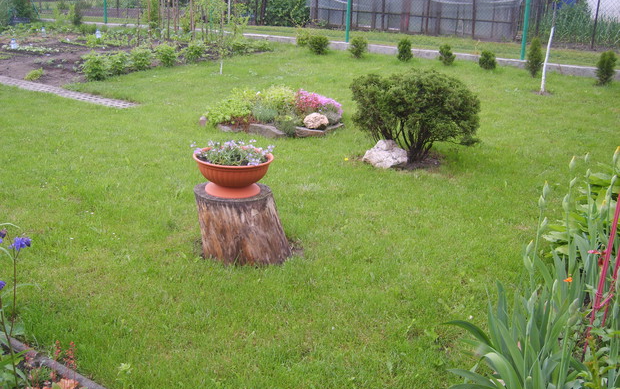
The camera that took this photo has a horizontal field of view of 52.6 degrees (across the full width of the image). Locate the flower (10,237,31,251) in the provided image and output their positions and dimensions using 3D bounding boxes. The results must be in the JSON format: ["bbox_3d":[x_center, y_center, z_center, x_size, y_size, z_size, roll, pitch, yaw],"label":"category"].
[{"bbox_3d":[-0.924,0.156,2.000,0.066,0.046,0.060,2,19,0],"label":"flower"}]

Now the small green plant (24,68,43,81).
[{"bbox_3d":[-3.308,-1.436,7.500,0.220,0.135,0.200,2,18,0],"label":"small green plant"}]

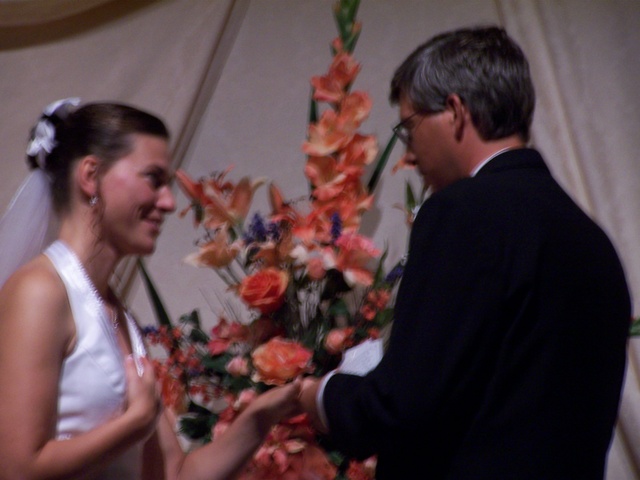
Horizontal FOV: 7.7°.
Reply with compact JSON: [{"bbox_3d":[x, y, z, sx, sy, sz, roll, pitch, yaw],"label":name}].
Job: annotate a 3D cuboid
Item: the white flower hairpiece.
[{"bbox_3d":[-0.392,-0.158,7.020,0.080,0.105,0.095,-1,-2,18],"label":"white flower hairpiece"}]

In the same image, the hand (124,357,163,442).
[{"bbox_3d":[-0.260,0.232,7.030,0.065,0.125,0.095,-1,-2,21],"label":"hand"}]

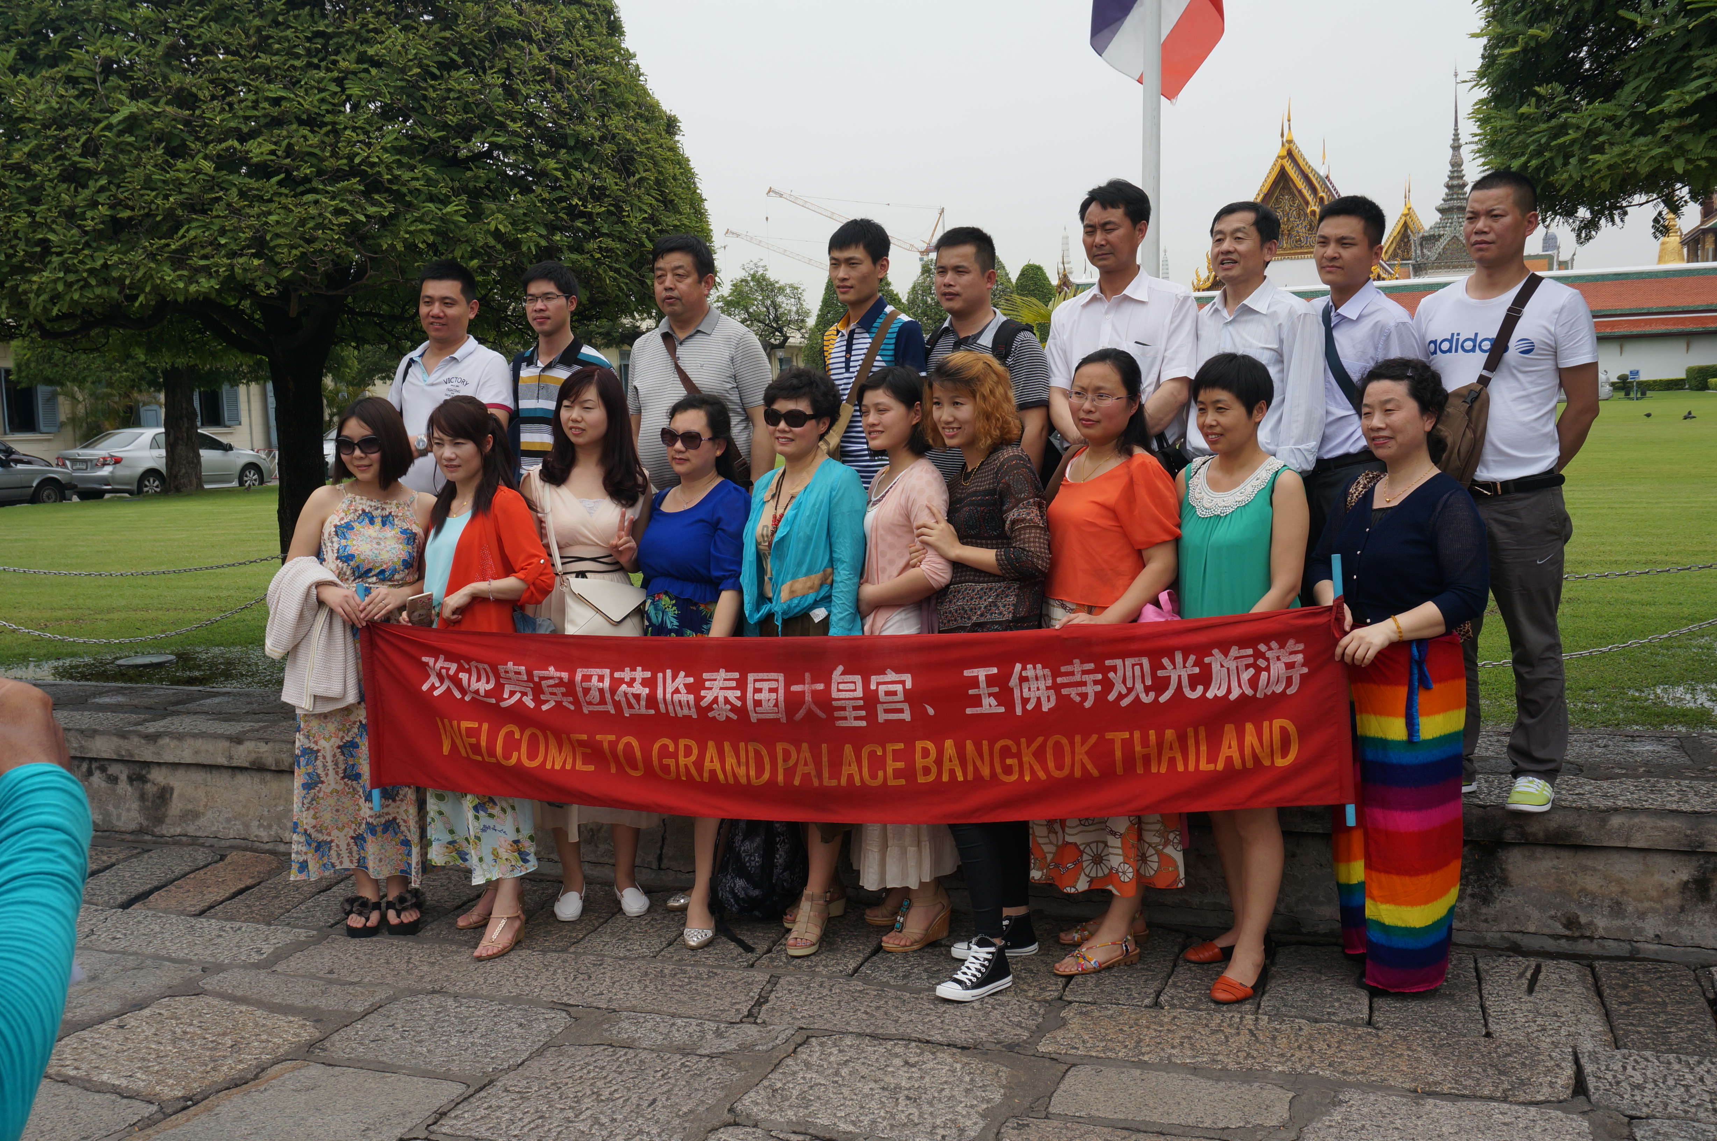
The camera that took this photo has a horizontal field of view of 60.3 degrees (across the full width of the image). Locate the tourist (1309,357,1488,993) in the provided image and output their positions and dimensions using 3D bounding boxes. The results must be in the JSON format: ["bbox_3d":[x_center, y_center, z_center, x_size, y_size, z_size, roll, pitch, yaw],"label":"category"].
[{"bbox_3d":[1.416,0.263,3.859,0.380,1.624,0.440,-8,9,-44],"label":"tourist"}]

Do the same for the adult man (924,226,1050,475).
[{"bbox_3d":[0.392,-0.216,4.593,0.480,1.675,0.310,3,8,27],"label":"adult man"}]

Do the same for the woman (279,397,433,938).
[{"bbox_3d":[-1.510,0.276,4.436,0.460,1.588,0.320,-2,7,-5],"label":"woman"}]

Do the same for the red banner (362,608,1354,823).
[{"bbox_3d":[-0.100,0.379,3.855,2.648,0.540,0.130,0,6,13],"label":"red banner"}]

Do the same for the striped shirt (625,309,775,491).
[{"bbox_3d":[-0.525,-0.516,4.921,0.480,0.690,0.310,1,7,17],"label":"striped shirt"}]

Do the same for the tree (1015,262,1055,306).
[{"bbox_3d":[6.031,-7.601,50.328,1.900,5.720,1.900,-1,7,0],"label":"tree"}]

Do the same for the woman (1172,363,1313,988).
[{"bbox_3d":[1.000,0.255,3.911,0.400,1.646,0.310,3,8,34],"label":"woman"}]

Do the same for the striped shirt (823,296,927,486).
[{"bbox_3d":[0.046,-0.506,4.649,0.450,0.700,0.270,4,9,35],"label":"striped shirt"}]

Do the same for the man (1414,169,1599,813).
[{"bbox_3d":[1.762,-0.222,4.026,0.490,1.700,0.330,3,8,38],"label":"man"}]

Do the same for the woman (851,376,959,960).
[{"bbox_3d":[0.128,0.239,4.223,0.300,1.642,0.390,-8,9,-44],"label":"woman"}]

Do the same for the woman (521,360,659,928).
[{"bbox_3d":[-0.837,0.221,4.506,0.420,1.671,0.290,0,7,12],"label":"woman"}]

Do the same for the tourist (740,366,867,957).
[{"bbox_3d":[-0.167,0.244,4.270,0.410,1.659,0.300,2,8,25],"label":"tourist"}]

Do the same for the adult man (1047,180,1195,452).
[{"bbox_3d":[0.752,-0.228,4.213,0.470,1.730,0.300,1,7,25],"label":"adult man"}]

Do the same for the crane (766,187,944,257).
[{"bbox_3d":[0.800,-73.958,402.268,50.000,61.486,7.000,-2,6,0],"label":"crane"}]

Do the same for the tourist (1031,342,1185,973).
[{"bbox_3d":[0.682,0.235,4.102,0.440,1.689,0.330,5,9,41],"label":"tourist"}]

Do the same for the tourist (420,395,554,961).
[{"bbox_3d":[-1.061,0.303,4.276,0.450,1.600,0.350,2,7,32],"label":"tourist"}]

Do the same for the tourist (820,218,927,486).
[{"bbox_3d":[0.050,-0.242,4.681,0.460,1.716,0.300,4,9,35],"label":"tourist"}]

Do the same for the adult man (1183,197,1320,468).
[{"bbox_3d":[1.161,-0.219,4.296,0.470,1.670,0.300,3,8,36],"label":"adult man"}]

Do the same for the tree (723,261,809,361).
[{"bbox_3d":[-2.864,-6.666,45.320,3.200,5.582,3.200,-1,7,0],"label":"tree"}]

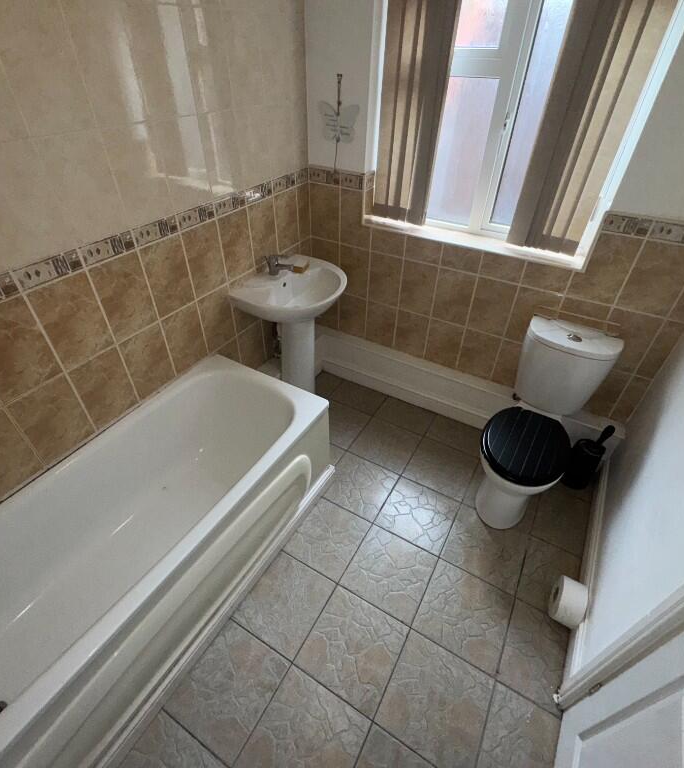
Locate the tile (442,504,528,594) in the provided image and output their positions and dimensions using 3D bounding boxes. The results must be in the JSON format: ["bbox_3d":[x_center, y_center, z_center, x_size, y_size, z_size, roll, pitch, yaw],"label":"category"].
[{"bbox_3d":[0.638,0.714,1.821,0.317,0.010,0.316,21,43,22],"label":"tile"}]

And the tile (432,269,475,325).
[{"bbox_3d":[0.599,-0.460,2.214,0.200,0.301,0.010,21,44,23],"label":"tile"}]

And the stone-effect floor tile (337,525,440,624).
[{"bbox_3d":[0.212,0.814,1.798,0.330,0.010,0.330,21,43,23],"label":"stone-effect floor tile"}]

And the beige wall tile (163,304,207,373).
[{"bbox_3d":[-0.711,-0.203,1.880,0.010,0.301,0.200,21,44,23],"label":"beige wall tile"}]

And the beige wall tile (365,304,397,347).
[{"bbox_3d":[0.248,-0.369,2.557,0.200,0.277,0.010,21,44,23],"label":"beige wall tile"}]

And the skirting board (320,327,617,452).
[{"bbox_3d":[0.619,0.037,2.517,1.858,0.279,0.127,21,43,23],"label":"skirting board"}]

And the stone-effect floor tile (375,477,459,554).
[{"bbox_3d":[0.378,0.637,2.030,0.329,0.010,0.329,21,43,22],"label":"stone-effect floor tile"}]

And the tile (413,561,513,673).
[{"bbox_3d":[0.495,0.921,1.664,0.327,0.010,0.327,21,43,23],"label":"tile"}]

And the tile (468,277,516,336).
[{"bbox_3d":[0.773,-0.393,2.136,0.200,0.301,0.010,21,44,23],"label":"tile"}]

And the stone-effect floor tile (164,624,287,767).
[{"bbox_3d":[-0.411,1.067,1.479,0.330,0.010,0.330,21,43,23],"label":"stone-effect floor tile"}]

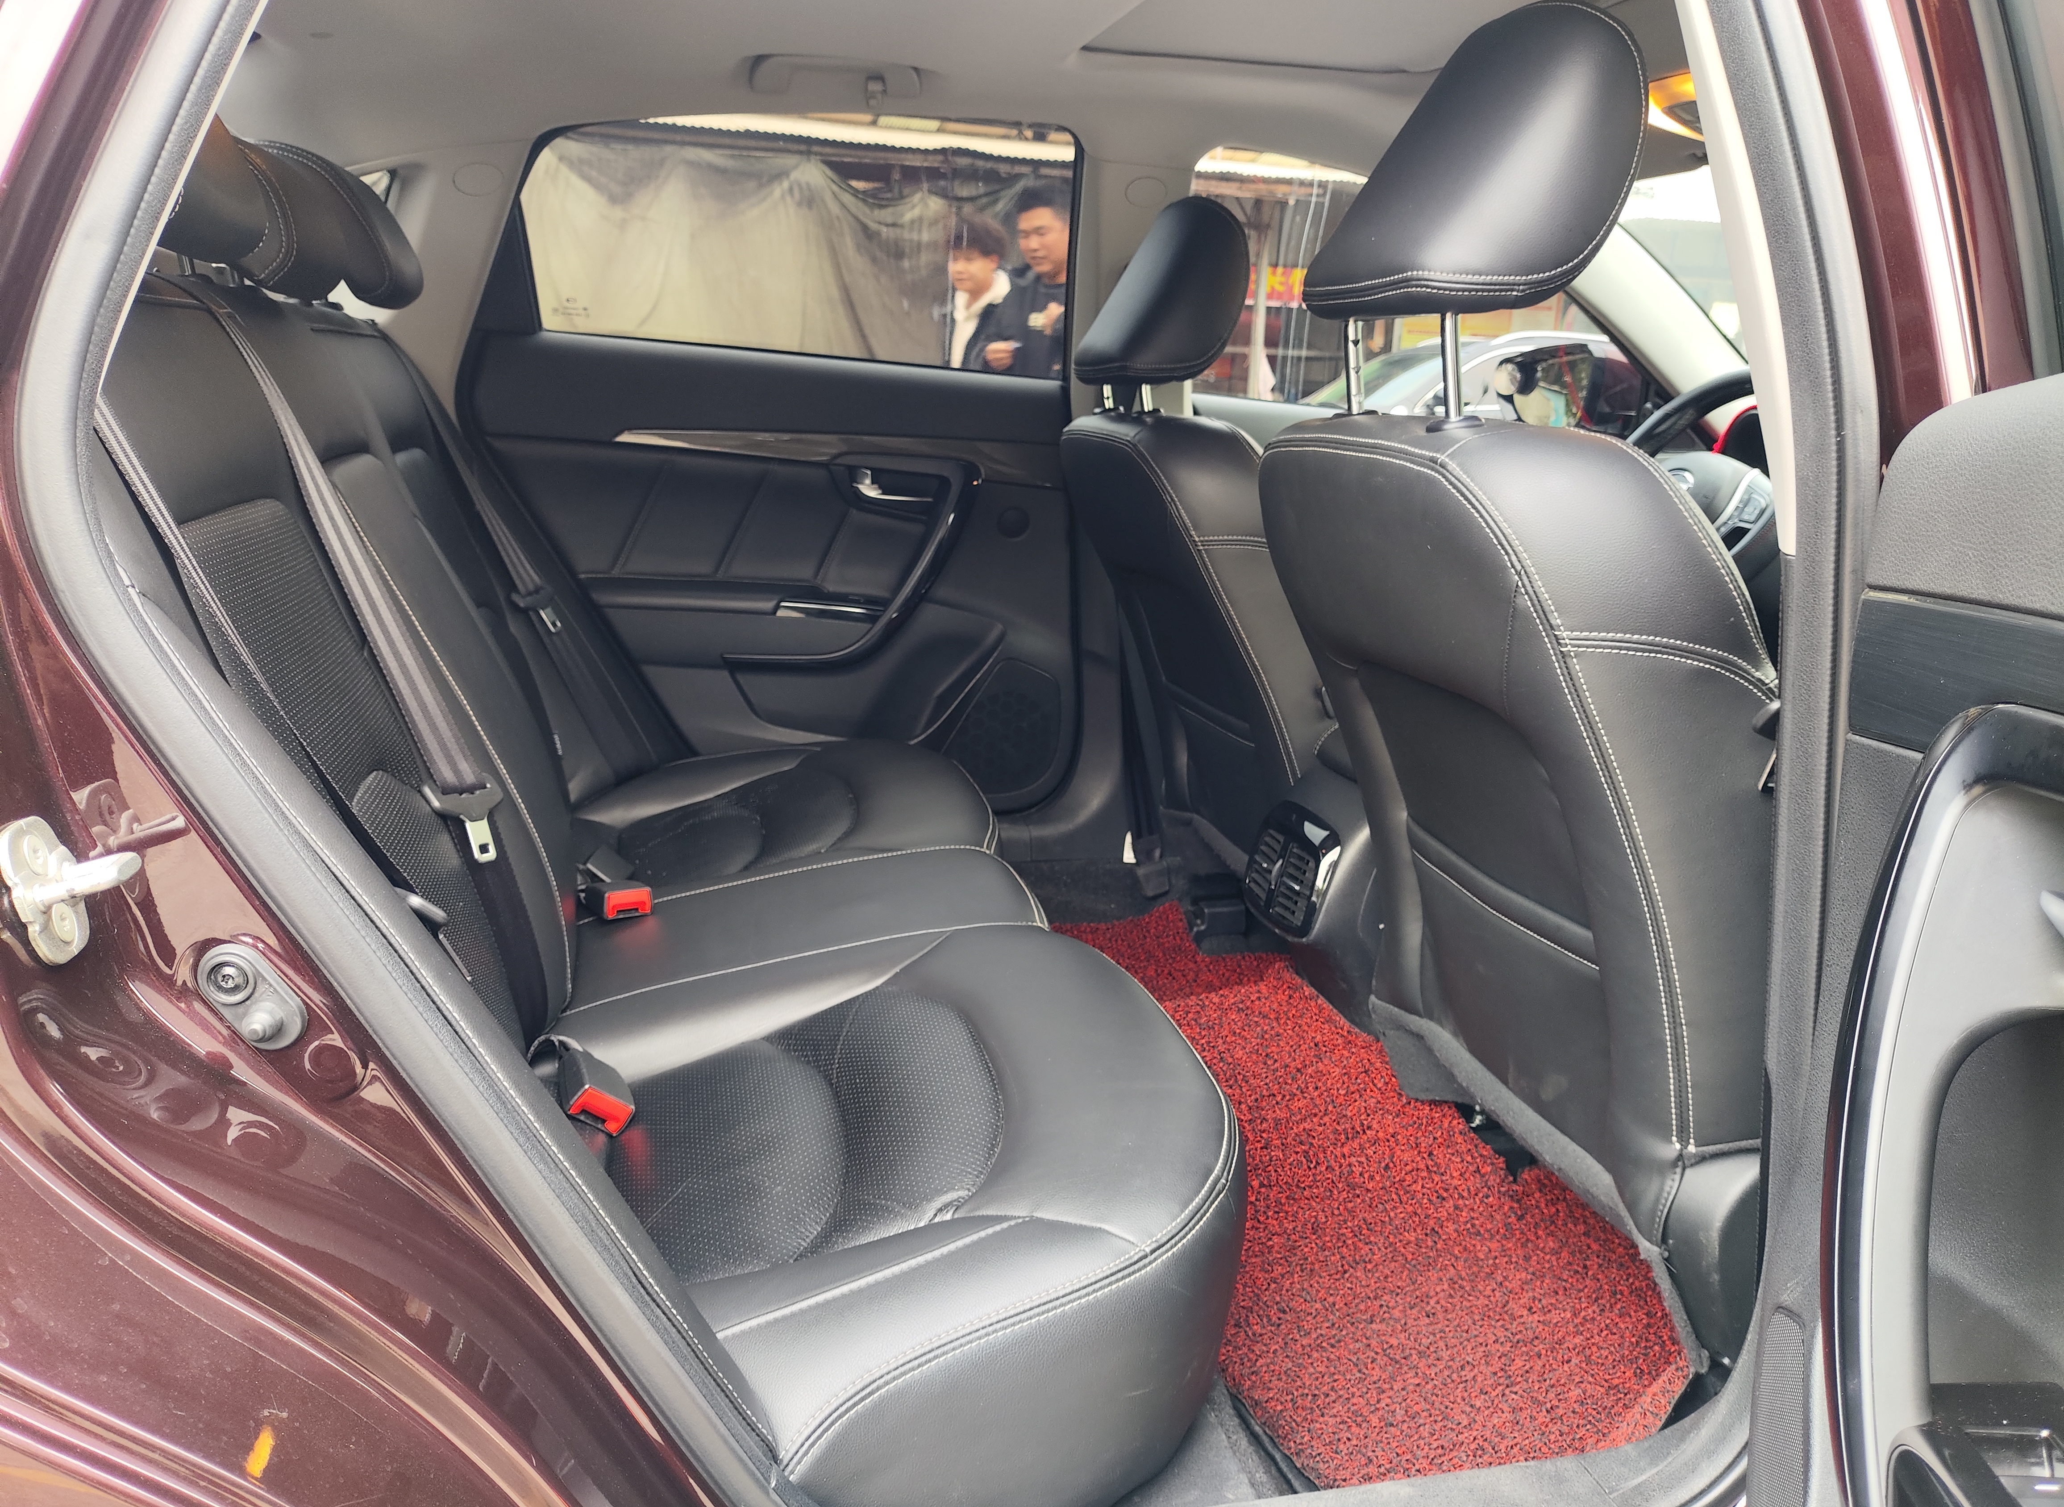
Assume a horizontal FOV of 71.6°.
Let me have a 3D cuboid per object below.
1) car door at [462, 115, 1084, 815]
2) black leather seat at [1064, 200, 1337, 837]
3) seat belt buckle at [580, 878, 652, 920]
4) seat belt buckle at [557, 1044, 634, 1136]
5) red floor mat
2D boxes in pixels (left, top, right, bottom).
[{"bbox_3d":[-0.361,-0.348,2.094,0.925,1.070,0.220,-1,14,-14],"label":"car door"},{"bbox_3d":[0.445,-0.229,1.956,0.795,0.970,0.530,-1,14,-14],"label":"black leather seat"},{"bbox_3d":[-0.431,0.151,1.490,0.044,0.027,0.062,-3,7,-38],"label":"seat belt buckle"},{"bbox_3d":[-0.348,0.265,1.140,0.044,0.027,0.062,42,2,-40],"label":"seat belt buckle"},{"bbox_3d":[0.251,0.343,1.659,0.485,0.110,1.240,-1,14,-14],"label":"red floor mat"}]

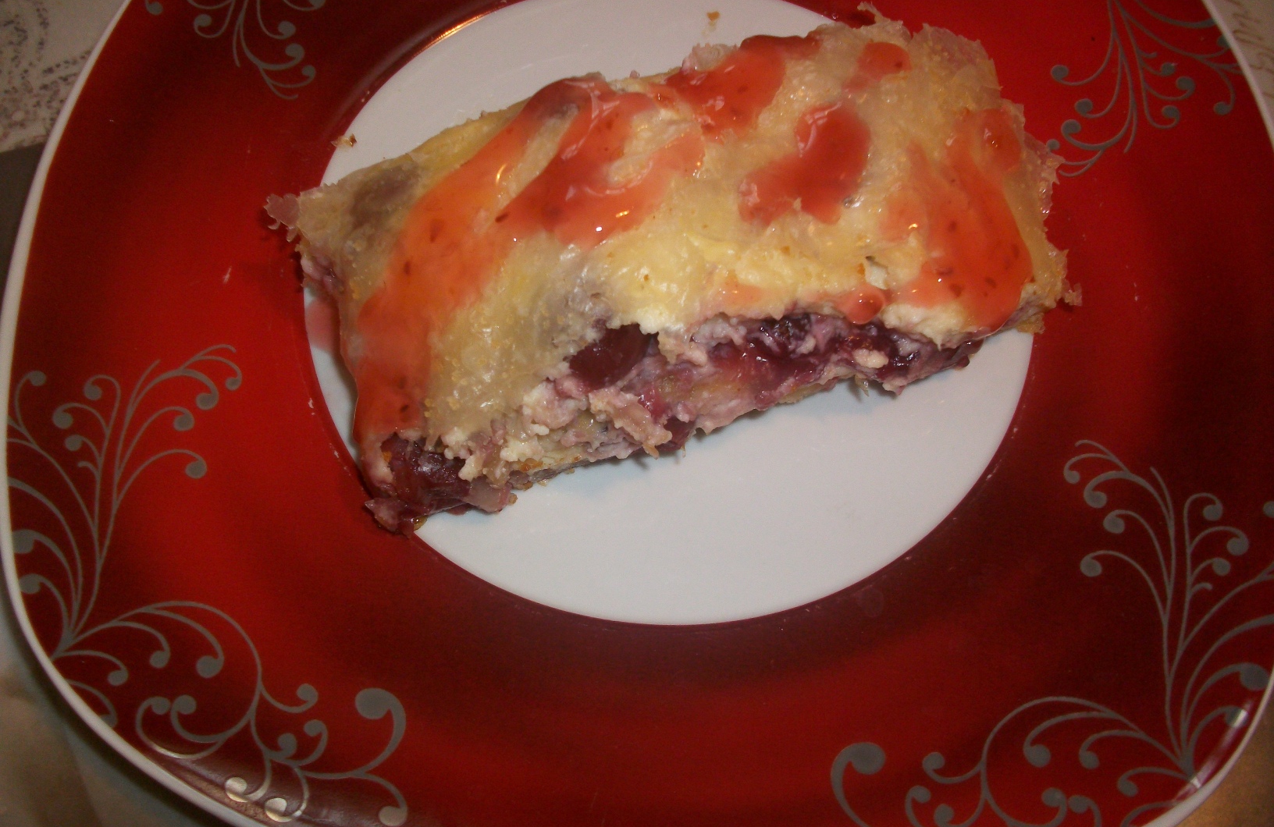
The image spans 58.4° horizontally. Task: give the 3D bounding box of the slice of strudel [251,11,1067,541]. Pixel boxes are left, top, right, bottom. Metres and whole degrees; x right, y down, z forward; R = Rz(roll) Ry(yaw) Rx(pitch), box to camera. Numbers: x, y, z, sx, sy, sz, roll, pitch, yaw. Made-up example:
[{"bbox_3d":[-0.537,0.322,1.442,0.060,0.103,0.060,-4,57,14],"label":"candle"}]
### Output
[{"bbox_3d":[0.008,-0.033,0.223,0.144,0.036,0.068,-18,70,-9],"label":"slice of strudel"}]

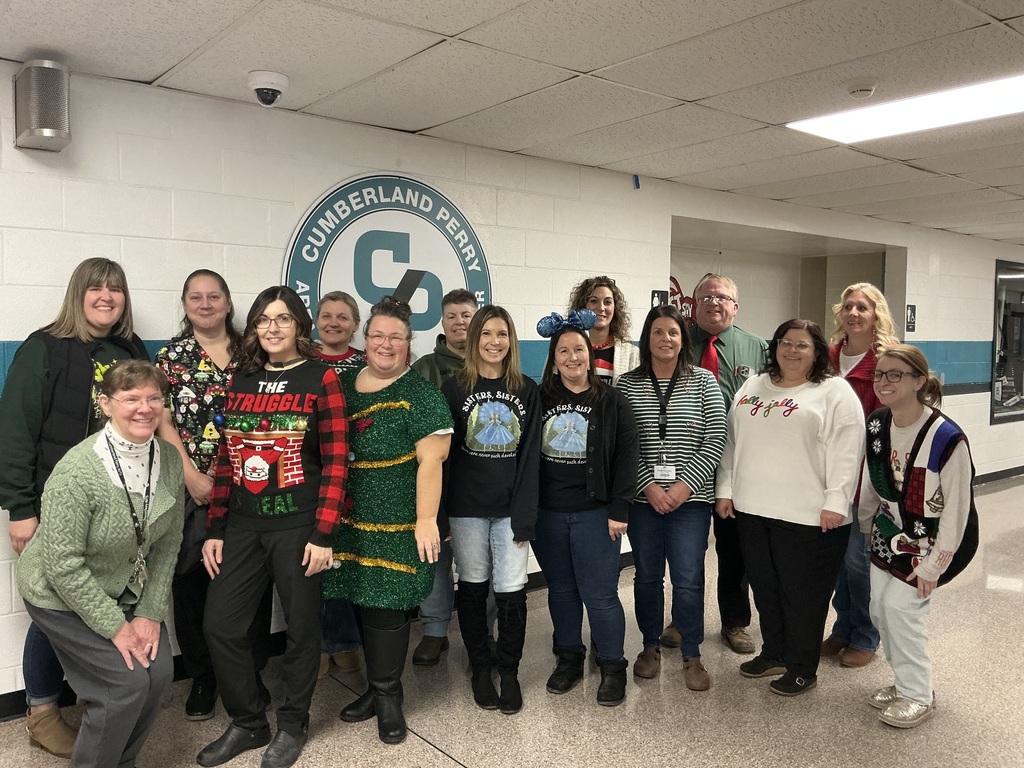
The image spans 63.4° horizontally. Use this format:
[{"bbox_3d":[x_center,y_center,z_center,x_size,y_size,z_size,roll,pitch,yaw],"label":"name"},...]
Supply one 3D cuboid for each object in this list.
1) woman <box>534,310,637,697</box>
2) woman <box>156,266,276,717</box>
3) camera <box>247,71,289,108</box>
[{"bbox_3d":[0.316,0.479,3.384,0.470,1.543,0.370,2,4,18],"label":"woman"},{"bbox_3d":[-1.160,0.401,3.230,0.500,1.692,0.340,-1,3,-25],"label":"woman"},{"bbox_3d":[-0.940,-1.125,3.200,0.155,0.115,0.155,-1,3,-18],"label":"camera"}]

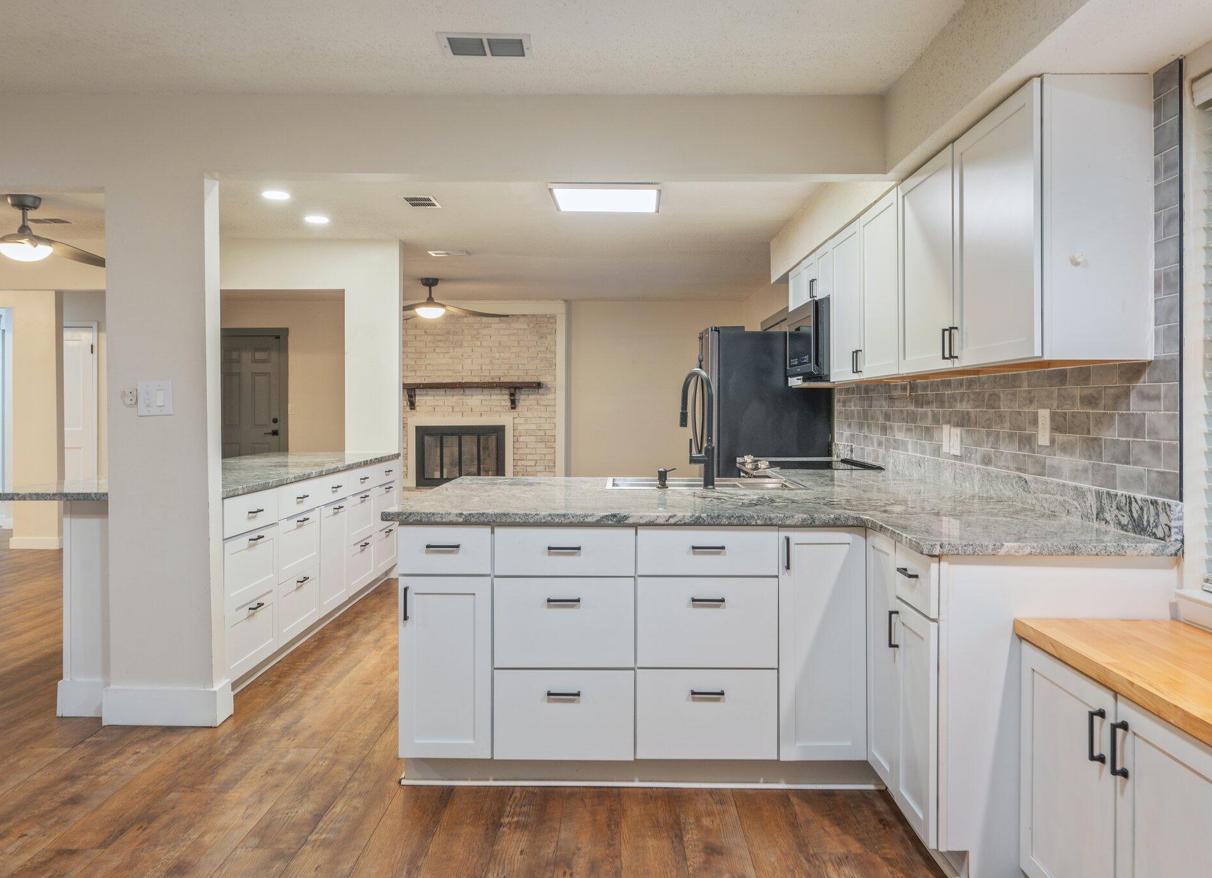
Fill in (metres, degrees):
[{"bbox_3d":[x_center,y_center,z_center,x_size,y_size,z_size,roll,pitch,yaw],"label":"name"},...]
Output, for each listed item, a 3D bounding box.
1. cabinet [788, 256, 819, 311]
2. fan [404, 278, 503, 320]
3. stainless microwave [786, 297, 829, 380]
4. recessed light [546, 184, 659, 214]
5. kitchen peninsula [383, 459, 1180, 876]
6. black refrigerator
[{"bbox_3d":[1.345,-0.935,5.250,0.320,0.280,0.780,0,2,1],"label":"cabinet"},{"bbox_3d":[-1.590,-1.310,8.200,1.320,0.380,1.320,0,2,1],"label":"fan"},{"bbox_3d":[1.285,-0.560,5.000,0.400,0.410,0.760,0,2,1],"label":"stainless microwave"},{"bbox_3d":[0.006,-1.365,4.980,0.600,0.040,0.580,0,2,1],"label":"recessed light"},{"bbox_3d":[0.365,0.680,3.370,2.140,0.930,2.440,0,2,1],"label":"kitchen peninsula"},{"bbox_3d":[1.062,0.144,6.230,0.830,1.770,0.910,0,2,1],"label":"black refrigerator"}]

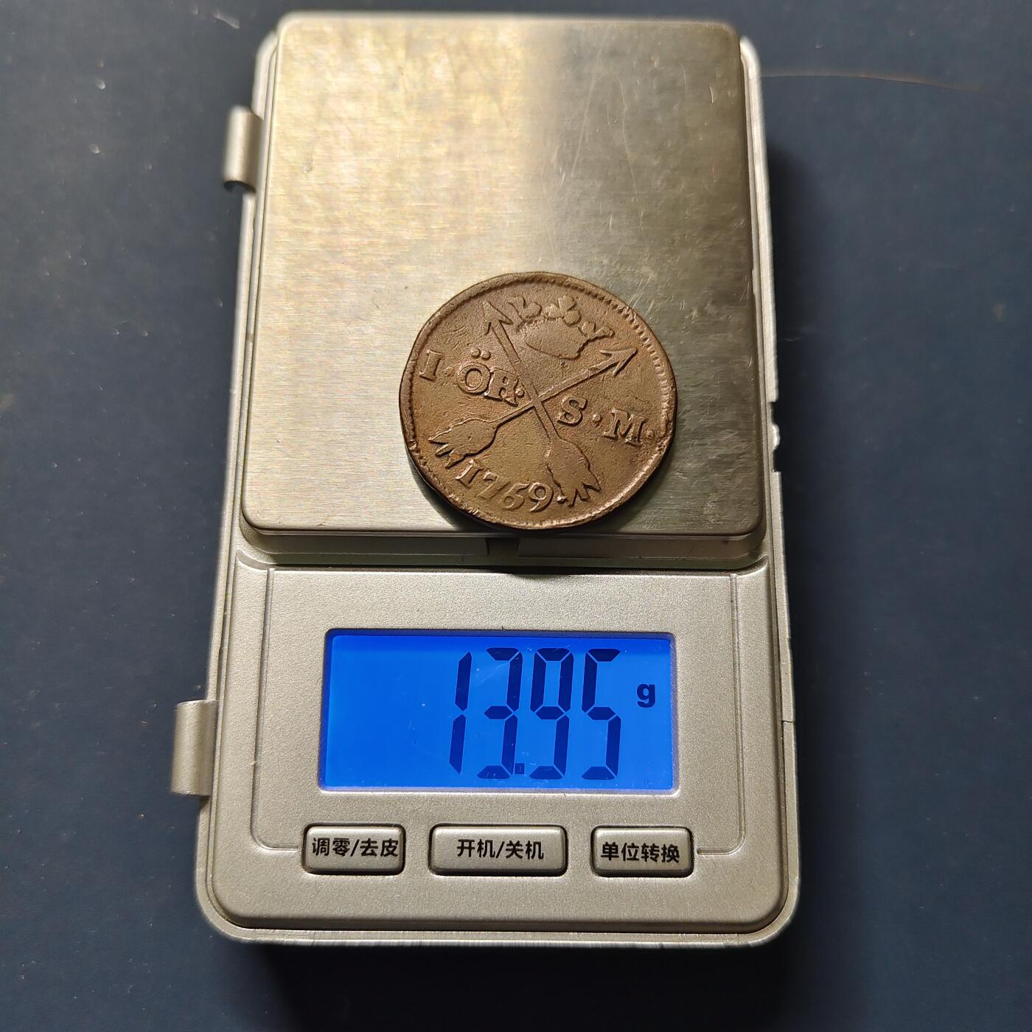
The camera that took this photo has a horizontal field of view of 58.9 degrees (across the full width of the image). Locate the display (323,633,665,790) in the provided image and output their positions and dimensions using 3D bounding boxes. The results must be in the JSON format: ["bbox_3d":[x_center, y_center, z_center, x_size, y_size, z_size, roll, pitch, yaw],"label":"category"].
[{"bbox_3d":[-0.002,0.021,0.101,0.038,0.002,0.017,1,77,-1],"label":"display"}]

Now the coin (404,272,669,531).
[{"bbox_3d":[0.002,-0.013,0.102,0.030,0.002,0.030,1,77,-1],"label":"coin"}]

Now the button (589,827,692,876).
[{"bbox_3d":[0.013,0.035,0.096,0.010,0.002,0.005,1,77,-1],"label":"button"}]

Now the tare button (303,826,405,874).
[{"bbox_3d":[-0.017,0.035,0.096,0.010,0.002,0.004,1,77,-1],"label":"tare button"}]

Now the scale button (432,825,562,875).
[{"bbox_3d":[-0.002,0.035,0.096,0.014,0.002,0.005,1,77,-1],"label":"scale button"}]

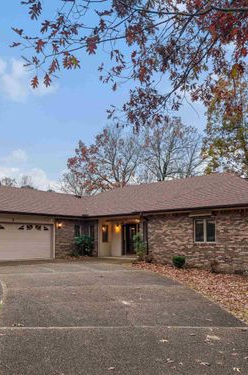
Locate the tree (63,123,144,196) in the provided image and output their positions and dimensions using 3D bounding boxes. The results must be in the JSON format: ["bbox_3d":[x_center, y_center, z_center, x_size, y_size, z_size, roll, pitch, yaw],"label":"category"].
[{"bbox_3d":[-2.400,0.800,39.500,9.200,15.600,9.000,0,-8,0],"label":"tree"}]

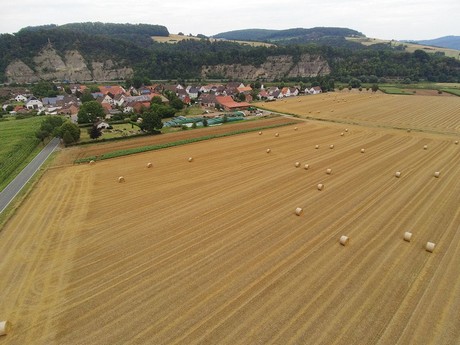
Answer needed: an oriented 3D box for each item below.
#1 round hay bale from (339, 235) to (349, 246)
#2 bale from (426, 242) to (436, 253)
[{"bbox_3d":[22.908,13.657,58.552,1.680,1.680,1.180,-15,25,-38],"label":"round hay bale"},{"bbox_3d":[38.896,14.538,56.753,1.180,1.680,1.680,18,26,39],"label":"bale"}]

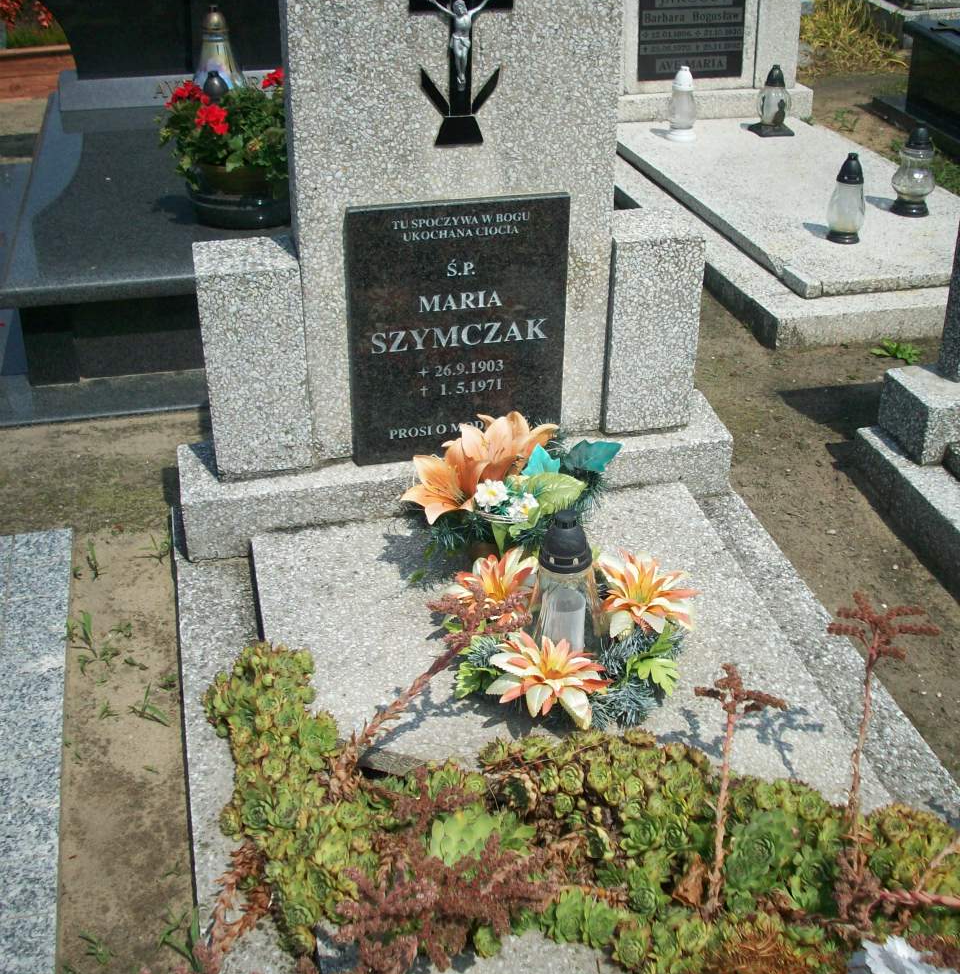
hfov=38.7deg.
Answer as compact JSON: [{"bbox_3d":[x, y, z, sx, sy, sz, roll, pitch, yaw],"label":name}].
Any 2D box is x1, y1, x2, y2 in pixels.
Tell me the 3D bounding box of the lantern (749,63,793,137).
[{"bbox_3d":[0.998,-1.316,4.636,0.118,0.222,0.122,-9,33,-14],"label":"lantern"}]

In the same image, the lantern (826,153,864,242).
[{"bbox_3d":[1.017,-0.799,3.775,0.107,0.243,0.107,-9,33,-14],"label":"lantern"}]

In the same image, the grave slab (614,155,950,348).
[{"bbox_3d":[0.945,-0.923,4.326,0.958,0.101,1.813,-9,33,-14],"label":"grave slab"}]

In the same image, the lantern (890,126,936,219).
[{"bbox_3d":[1.266,-0.916,3.962,0.128,0.249,0.128,-9,33,-14],"label":"lantern"}]

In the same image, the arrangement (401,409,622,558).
[{"bbox_3d":[0.056,-0.009,2.398,0.381,0.232,0.288,-7,32,-11],"label":"arrangement"}]

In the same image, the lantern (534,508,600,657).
[{"bbox_3d":[0.140,0.149,2.096,0.108,0.268,0.108,0,32,0],"label":"lantern"}]

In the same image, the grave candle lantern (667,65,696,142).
[{"bbox_3d":[0.680,-1.279,4.562,0.101,0.235,0.101,0,32,0],"label":"grave candle lantern"}]

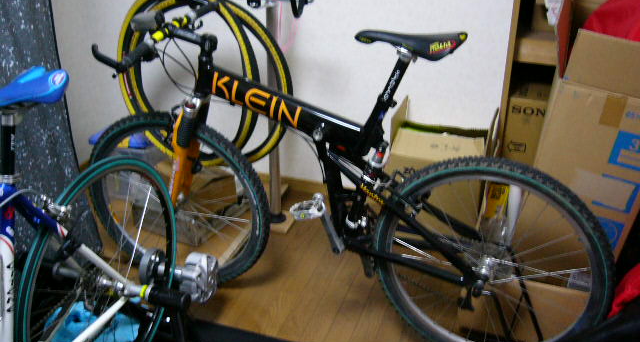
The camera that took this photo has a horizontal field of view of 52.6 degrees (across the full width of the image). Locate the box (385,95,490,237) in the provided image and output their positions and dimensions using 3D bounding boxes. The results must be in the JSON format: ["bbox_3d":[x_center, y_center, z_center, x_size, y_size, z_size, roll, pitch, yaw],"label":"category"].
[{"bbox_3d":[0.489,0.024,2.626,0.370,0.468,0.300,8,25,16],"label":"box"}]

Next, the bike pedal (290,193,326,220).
[{"bbox_3d":[-0.030,0.101,1.796,0.088,0.035,0.095,-5,20,27],"label":"bike pedal"}]

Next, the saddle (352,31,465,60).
[{"bbox_3d":[0.226,-0.330,1.643,0.285,0.078,0.140,10,26,21],"label":"saddle"}]

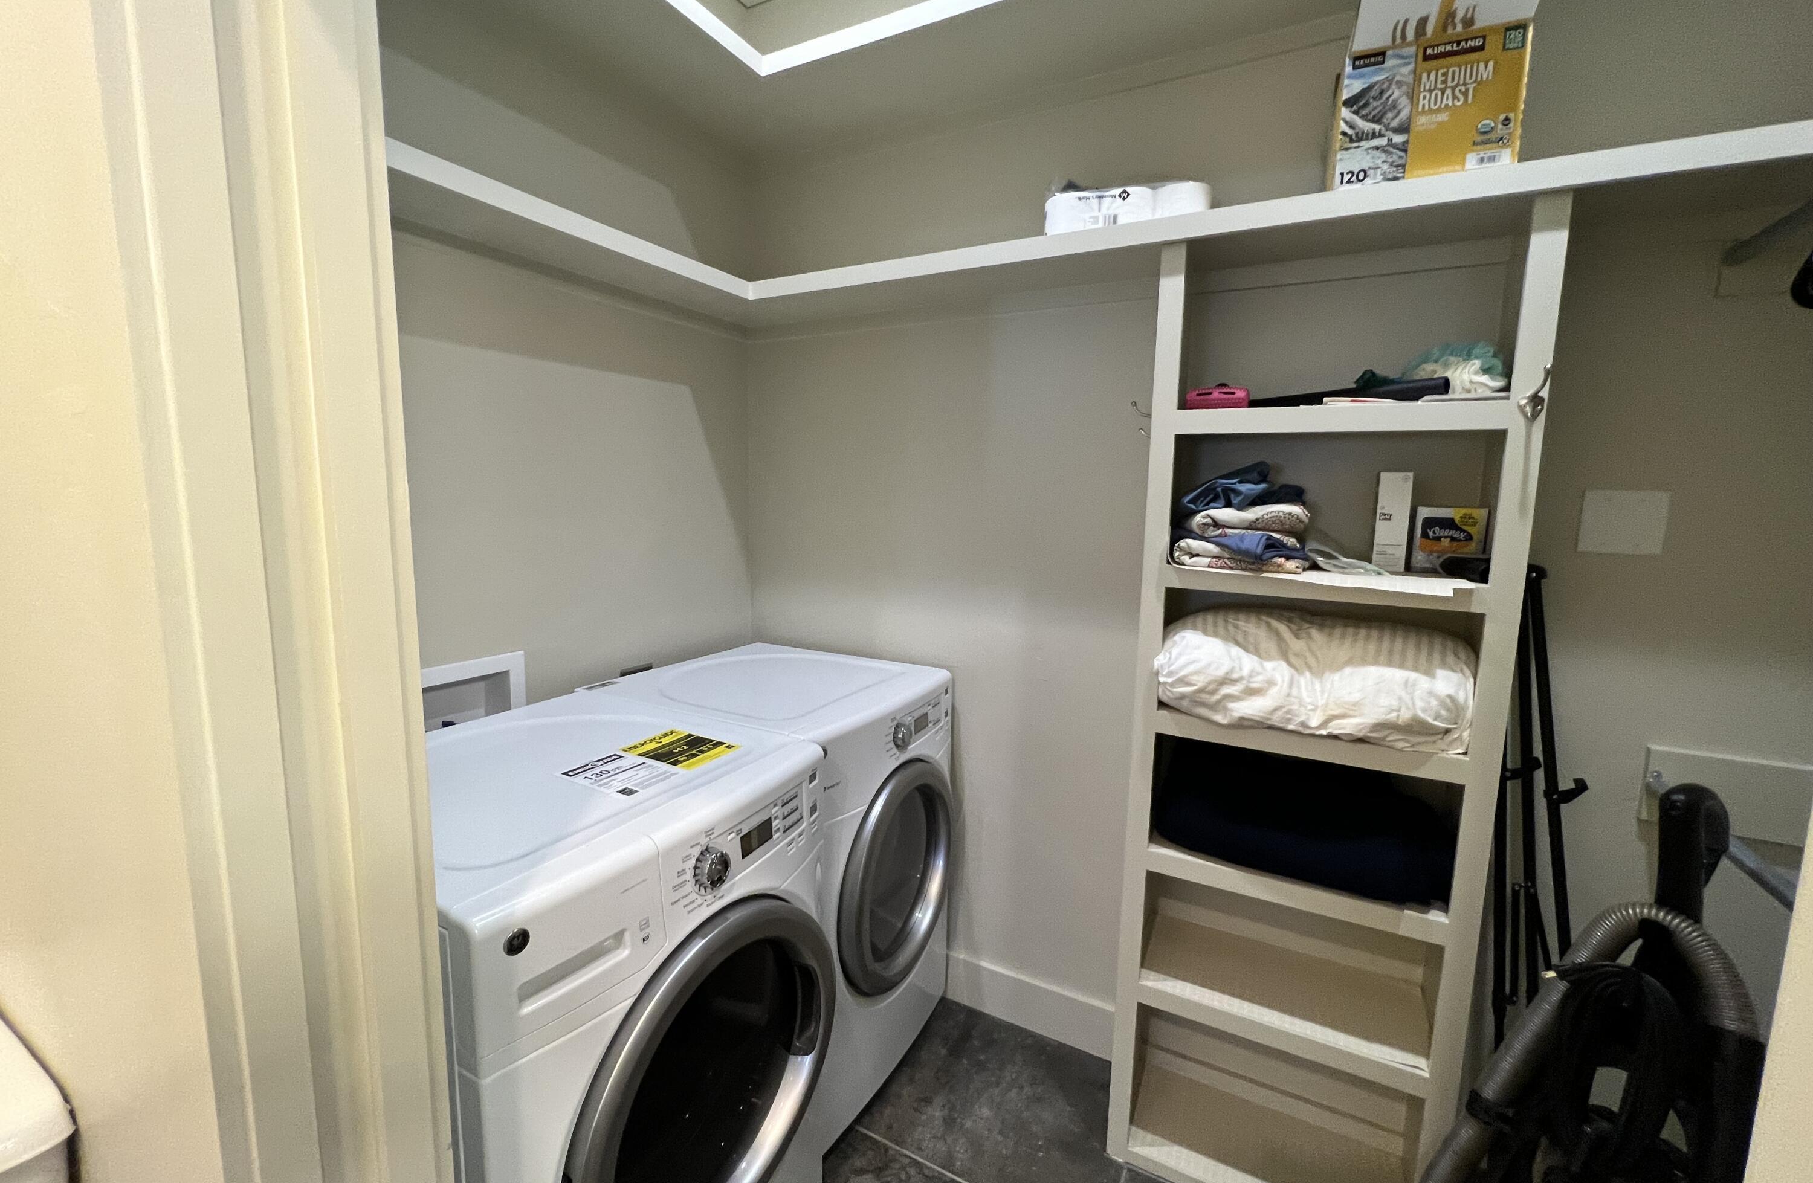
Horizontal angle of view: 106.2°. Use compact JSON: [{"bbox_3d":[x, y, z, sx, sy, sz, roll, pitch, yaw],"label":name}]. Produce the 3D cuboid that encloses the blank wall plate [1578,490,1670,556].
[{"bbox_3d":[1.334,-0.128,1.266,0.115,0.115,0.007,5,10,27],"label":"blank wall plate"}]

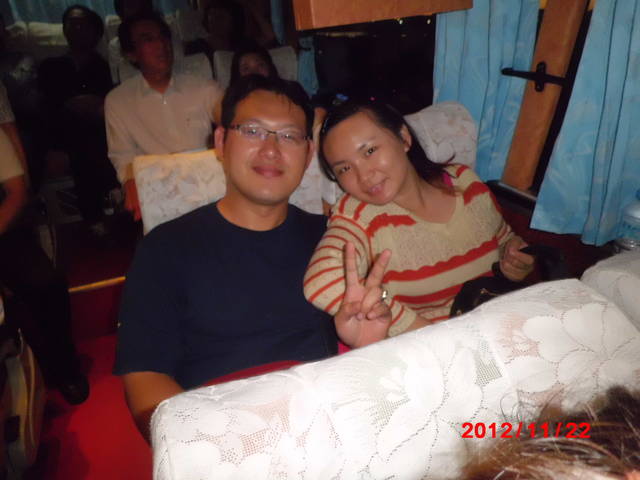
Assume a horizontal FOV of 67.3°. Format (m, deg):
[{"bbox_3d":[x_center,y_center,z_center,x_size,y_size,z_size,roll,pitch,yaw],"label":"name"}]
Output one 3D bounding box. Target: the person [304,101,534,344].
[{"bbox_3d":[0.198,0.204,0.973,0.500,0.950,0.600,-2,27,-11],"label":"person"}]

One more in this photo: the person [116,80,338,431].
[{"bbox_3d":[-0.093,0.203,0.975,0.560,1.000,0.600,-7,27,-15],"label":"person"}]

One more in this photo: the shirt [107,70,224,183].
[{"bbox_3d":[-0.559,-0.310,1.754,0.470,0.540,0.320,-9,28,-18],"label":"shirt"}]

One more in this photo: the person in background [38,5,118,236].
[{"bbox_3d":[-1.294,-0.620,2.639,0.500,1.200,0.660,-9,28,-18],"label":"person in background"}]

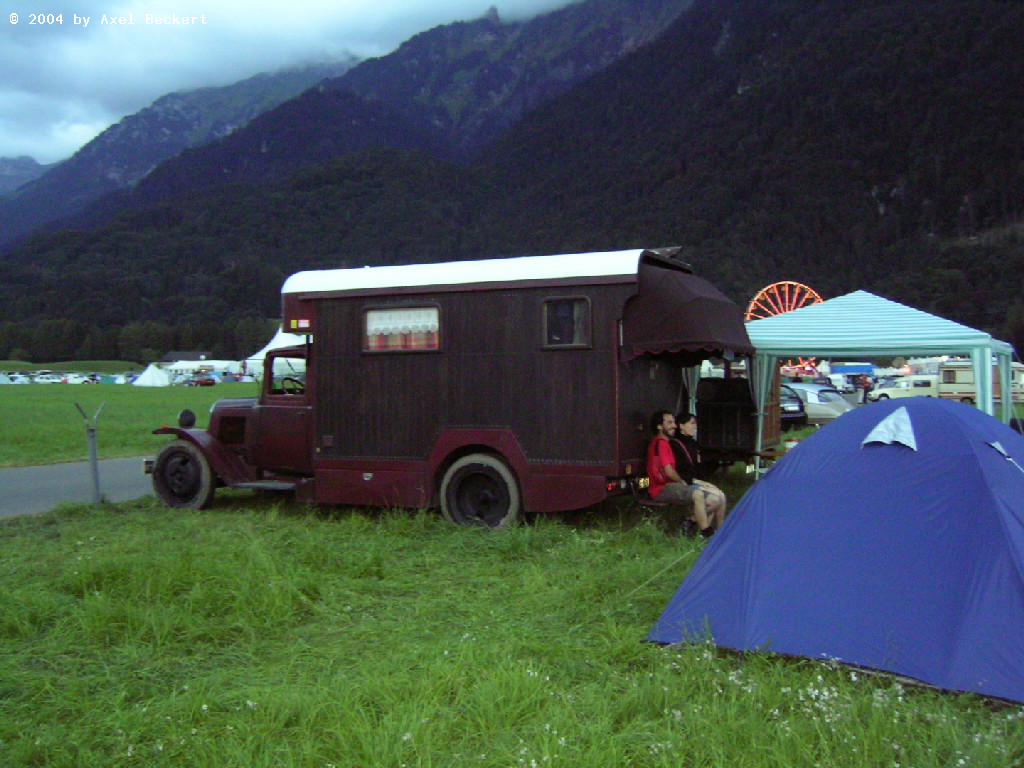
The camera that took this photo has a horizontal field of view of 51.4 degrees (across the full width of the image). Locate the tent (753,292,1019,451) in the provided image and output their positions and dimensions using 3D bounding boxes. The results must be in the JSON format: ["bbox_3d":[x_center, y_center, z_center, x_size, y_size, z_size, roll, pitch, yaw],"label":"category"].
[{"bbox_3d":[4.055,0.220,12.416,3.000,2.620,3.000,0,0,29],"label":"tent"}]

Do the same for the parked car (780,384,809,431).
[{"bbox_3d":[6.787,0.710,32.806,1.680,1.380,4.300,0,1,-40],"label":"parked car"}]

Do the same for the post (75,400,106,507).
[{"bbox_3d":[-5.136,0.857,13.006,0.440,1.270,0.100,-3,0,23],"label":"post"}]

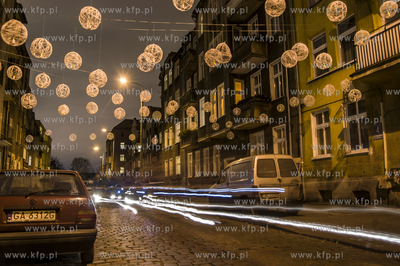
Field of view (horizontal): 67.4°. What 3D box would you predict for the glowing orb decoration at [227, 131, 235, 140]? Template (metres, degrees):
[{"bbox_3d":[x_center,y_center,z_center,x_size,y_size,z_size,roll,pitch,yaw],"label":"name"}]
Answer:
[{"bbox_3d":[1.586,0.169,15.379,0.390,0.390,0.390,0,-9,0],"label":"glowing orb decoration"}]

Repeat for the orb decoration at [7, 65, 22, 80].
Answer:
[{"bbox_3d":[-4.901,-1.581,7.939,0.400,0.400,0.400,3,-10,-20],"label":"orb decoration"}]

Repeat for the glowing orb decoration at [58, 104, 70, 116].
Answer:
[{"bbox_3d":[-5.540,-0.928,12.200,0.460,0.460,0.460,-1,-10,0],"label":"glowing orb decoration"}]

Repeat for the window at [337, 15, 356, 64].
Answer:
[{"bbox_3d":[5.662,-3.527,11.543,0.150,1.780,0.850,3,-10,-22],"label":"window"}]

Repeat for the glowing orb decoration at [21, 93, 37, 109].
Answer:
[{"bbox_3d":[-4.850,-0.900,8.510,0.460,0.460,0.460,-1,-10,0],"label":"glowing orb decoration"}]

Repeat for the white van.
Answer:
[{"bbox_3d":[1.657,1.827,10.542,1.720,1.800,4.110,2,-10,-19],"label":"white van"}]

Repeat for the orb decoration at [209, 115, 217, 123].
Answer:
[{"bbox_3d":[0.693,-0.698,15.379,0.390,0.390,0.390,3,-10,-20],"label":"orb decoration"}]

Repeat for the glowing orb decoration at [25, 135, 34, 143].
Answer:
[{"bbox_3d":[-9.165,0.323,16.138,0.420,0.420,0.420,3,-10,-20],"label":"glowing orb decoration"}]

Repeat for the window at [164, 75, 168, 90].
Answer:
[{"bbox_3d":[-4.054,-6.144,36.491,0.150,2.000,1.300,2,-10,-21],"label":"window"}]

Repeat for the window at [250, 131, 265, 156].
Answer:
[{"bbox_3d":[3.417,1.076,17.755,0.150,2.160,1.408,5,-12,-23],"label":"window"}]

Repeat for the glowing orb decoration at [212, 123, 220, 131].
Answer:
[{"bbox_3d":[0.882,-0.334,16.422,0.399,0.411,0.399,-1,-9,0],"label":"glowing orb decoration"}]

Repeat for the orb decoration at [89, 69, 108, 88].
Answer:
[{"bbox_3d":[-2.542,-1.363,7.492,0.460,0.460,0.460,-1,-10,0],"label":"orb decoration"}]

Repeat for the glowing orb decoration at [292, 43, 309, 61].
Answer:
[{"bbox_3d":[2.412,-1.939,7.193,0.420,0.420,0.420,3,-10,-20],"label":"glowing orb decoration"}]

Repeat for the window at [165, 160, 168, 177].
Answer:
[{"bbox_3d":[-4.000,4.288,36.000,0.200,1.950,1.150,3,-10,-20],"label":"window"}]

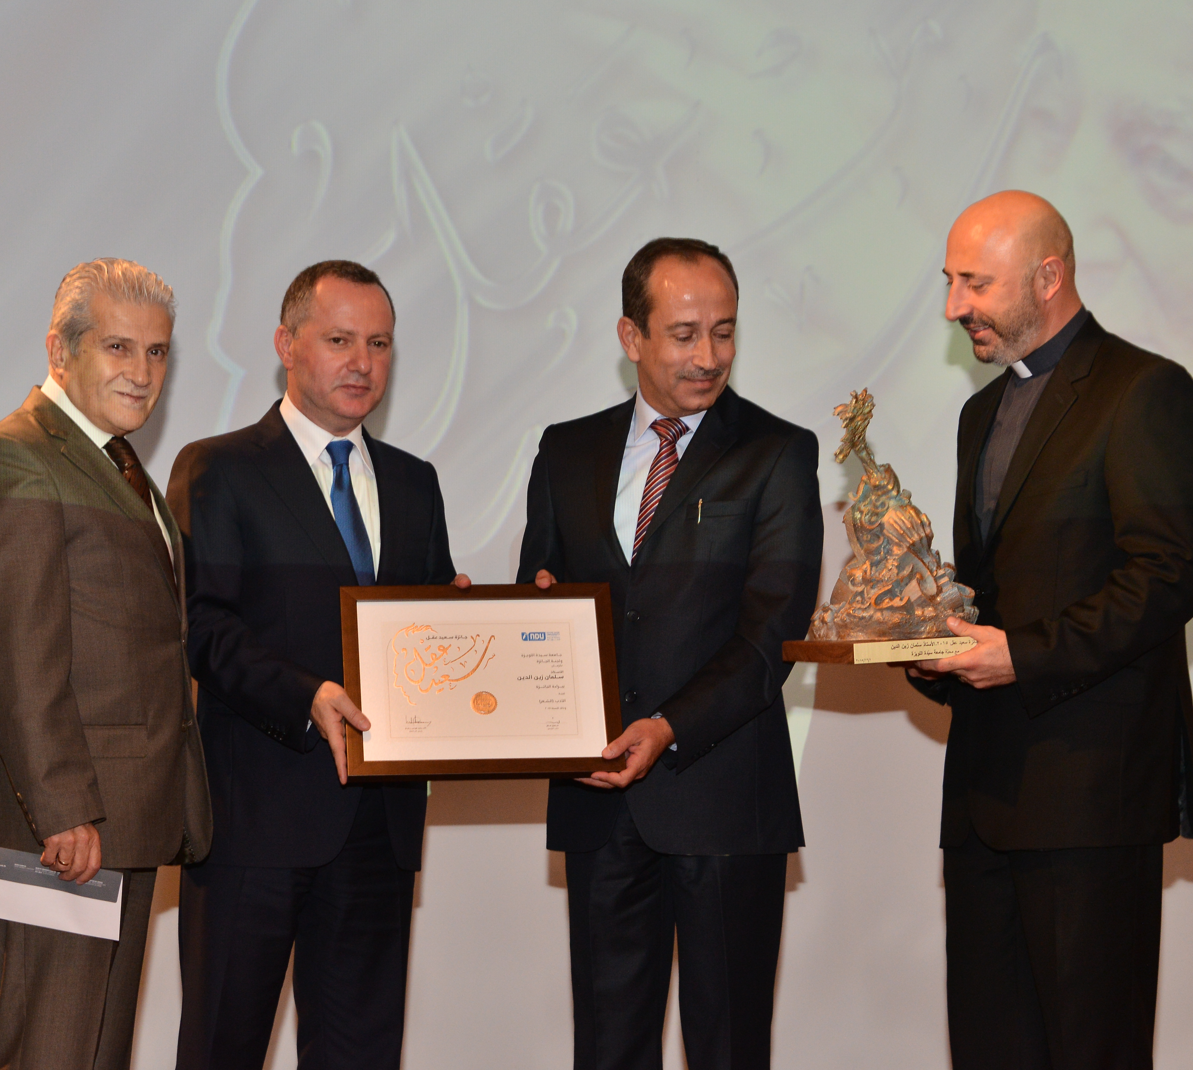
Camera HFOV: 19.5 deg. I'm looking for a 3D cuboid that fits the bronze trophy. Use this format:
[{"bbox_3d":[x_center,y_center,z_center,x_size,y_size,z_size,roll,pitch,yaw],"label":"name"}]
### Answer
[{"bbox_3d":[0.418,-0.013,5.150,0.220,0.405,0.210,-2,0,-28],"label":"bronze trophy"}]

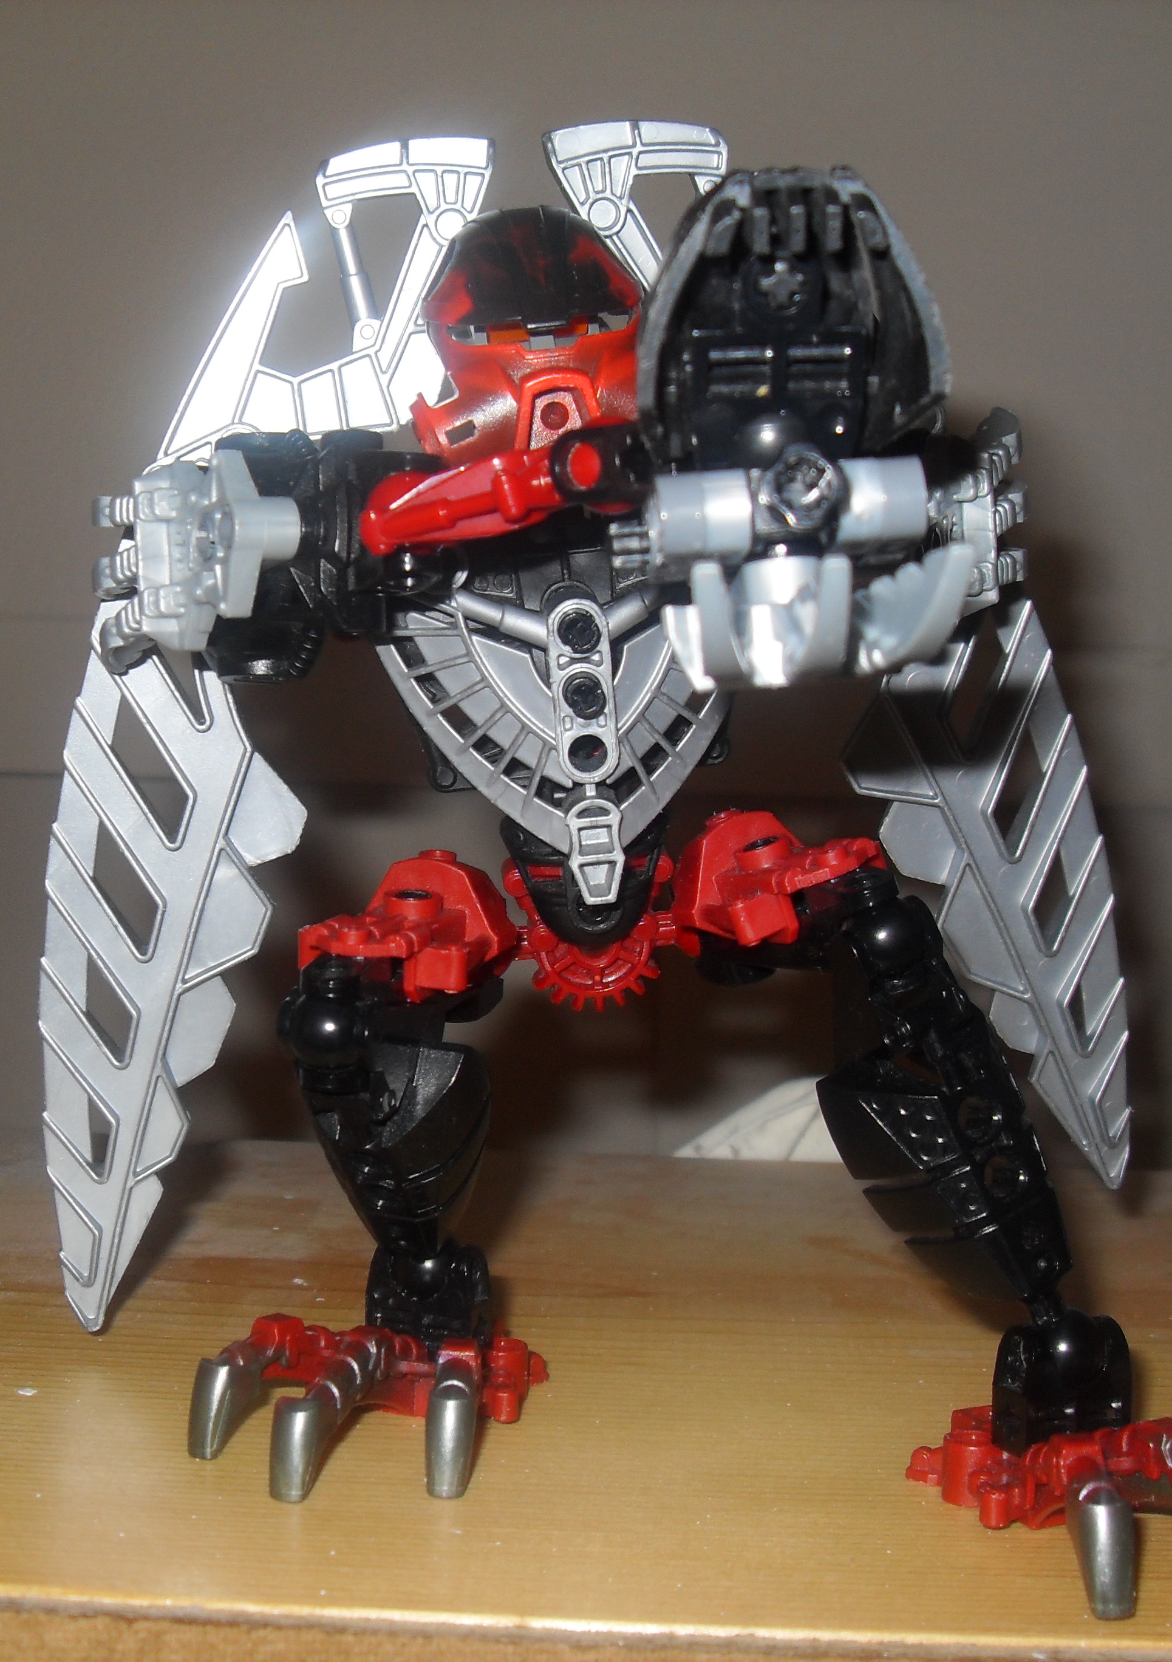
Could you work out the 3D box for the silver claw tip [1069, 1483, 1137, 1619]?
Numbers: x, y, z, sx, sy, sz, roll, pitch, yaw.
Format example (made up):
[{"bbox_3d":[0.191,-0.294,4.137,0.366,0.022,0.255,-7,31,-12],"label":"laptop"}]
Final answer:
[{"bbox_3d":[0.062,0.087,0.262,0.008,0.015,0.009,1,5,0],"label":"silver claw tip"}]

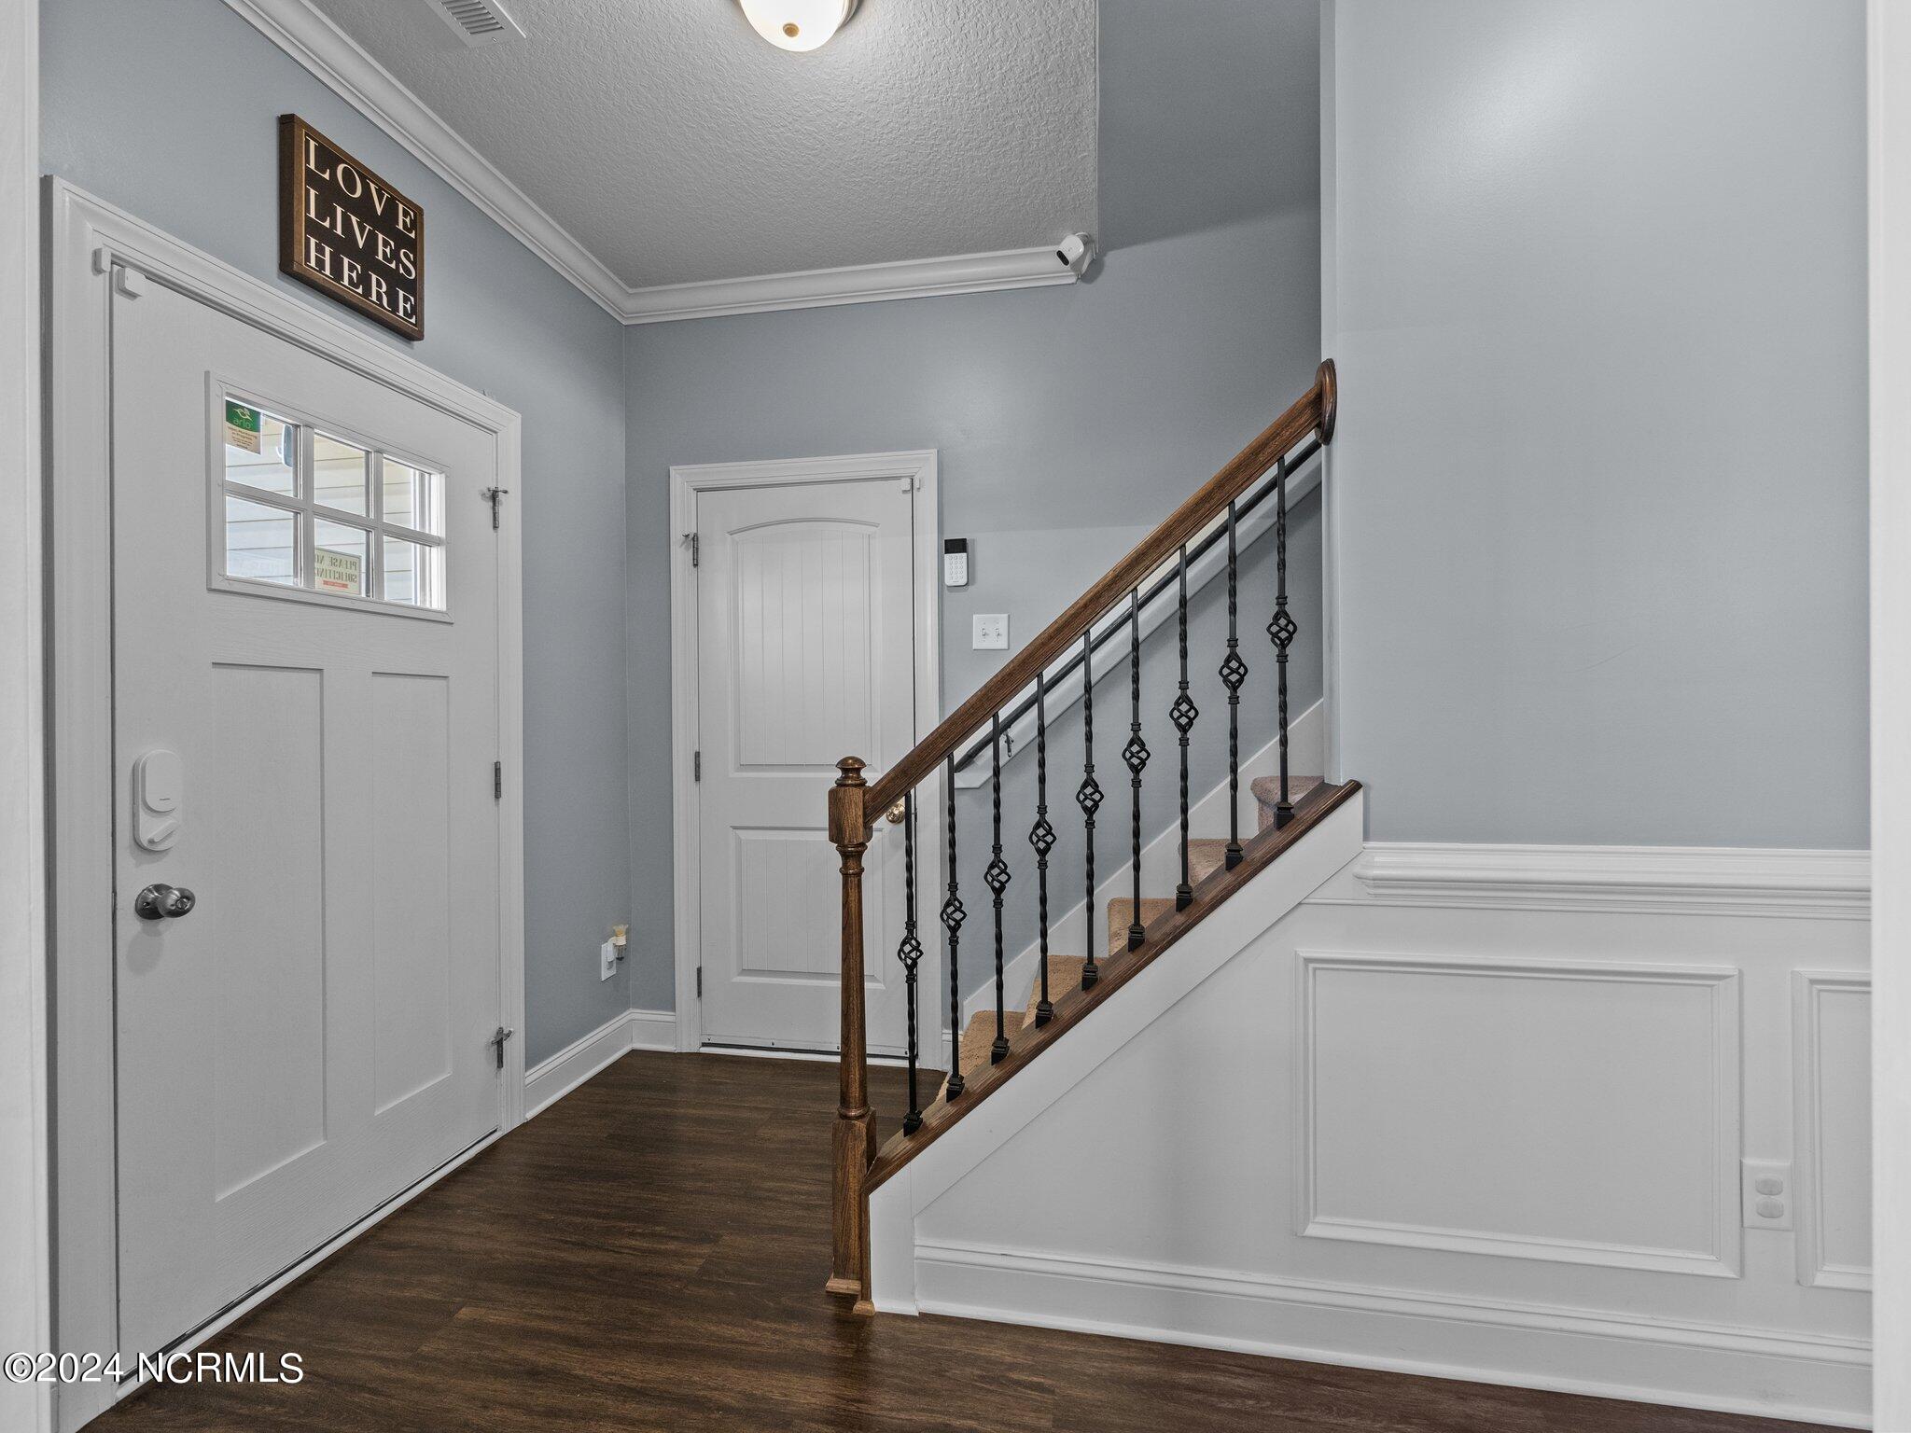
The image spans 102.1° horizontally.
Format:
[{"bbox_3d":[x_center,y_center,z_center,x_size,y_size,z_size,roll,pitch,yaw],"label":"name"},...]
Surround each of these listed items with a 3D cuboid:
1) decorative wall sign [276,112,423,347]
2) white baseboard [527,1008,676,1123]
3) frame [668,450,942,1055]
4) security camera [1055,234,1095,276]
[{"bbox_3d":[-1.450,-1.165,1.880,0.035,0.337,0.333,0,0,10],"label":"decorative wall sign"},{"bbox_3d":[-1.188,1.172,2.640,0.226,0.147,0.522,0,0,10],"label":"white baseboard"},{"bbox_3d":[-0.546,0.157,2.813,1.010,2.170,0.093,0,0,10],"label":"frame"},{"bbox_3d":[0.392,-1.517,2.538,0.120,0.100,0.085,-37,-2,2],"label":"security camera"}]

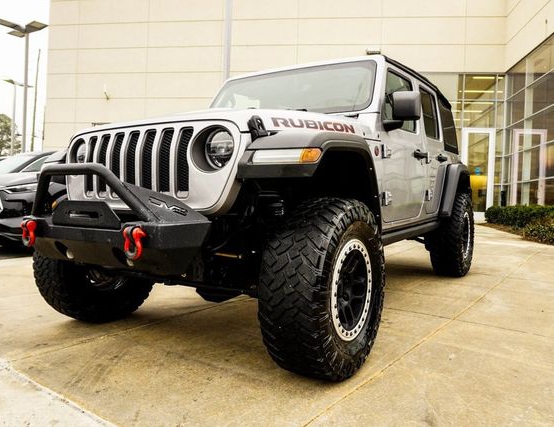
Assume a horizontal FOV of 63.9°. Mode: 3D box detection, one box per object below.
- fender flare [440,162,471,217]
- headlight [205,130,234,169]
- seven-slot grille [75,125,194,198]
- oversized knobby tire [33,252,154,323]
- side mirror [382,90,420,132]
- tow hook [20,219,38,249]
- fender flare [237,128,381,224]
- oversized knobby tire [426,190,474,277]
[{"bbox_3d":[1.889,-0.257,4.752,0.165,0.530,1.080,1,3,33],"label":"fender flare"},{"bbox_3d":[-0.228,-0.282,2.006,0.180,0.180,0.100,1,3,33],"label":"headlight"},{"bbox_3d":[-0.723,-0.242,2.300,0.840,0.340,0.100,1,3,33],"label":"seven-slot grille"},{"bbox_3d":[-1.234,0.323,3.167,0.315,0.866,0.881,1,3,33],"label":"oversized knobby tire"},{"bbox_3d":[0.828,-0.661,2.926,0.235,0.225,0.140,1,3,33],"label":"side mirror"},{"bbox_3d":[-1.244,0.100,2.211,0.106,0.146,0.070,1,3,33],"label":"tow hook"},{"bbox_3d":[0.218,-0.145,2.262,0.290,0.525,1.120,1,3,33],"label":"fender flare"},{"bbox_3d":[1.879,0.226,4.746,0.315,0.866,0.881,1,3,33],"label":"oversized knobby tire"}]

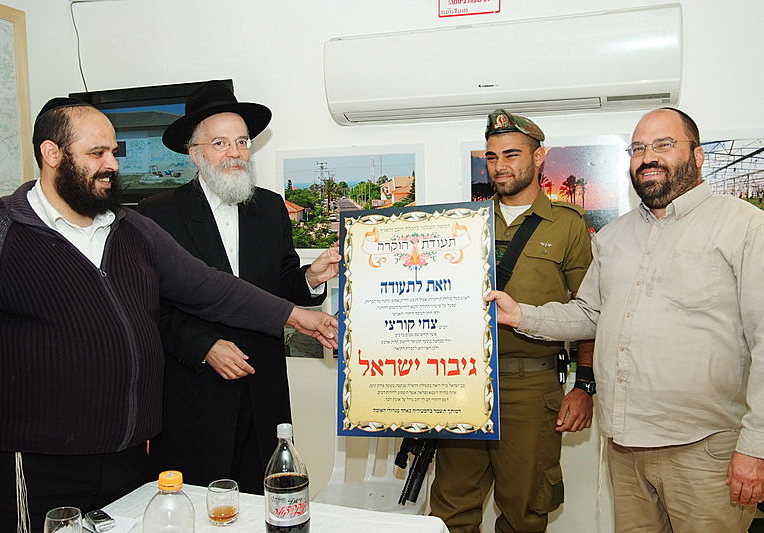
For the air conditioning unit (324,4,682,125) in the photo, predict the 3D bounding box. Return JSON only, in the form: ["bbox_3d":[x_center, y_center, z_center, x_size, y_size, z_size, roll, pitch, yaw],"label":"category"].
[{"bbox_3d":[0.396,-0.686,2.594,1.231,0.296,0.200,1,5,22],"label":"air conditioning unit"}]

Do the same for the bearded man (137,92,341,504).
[{"bbox_3d":[-0.417,0.385,2.102,0.600,1.830,0.500,-3,5,-33],"label":"bearded man"}]

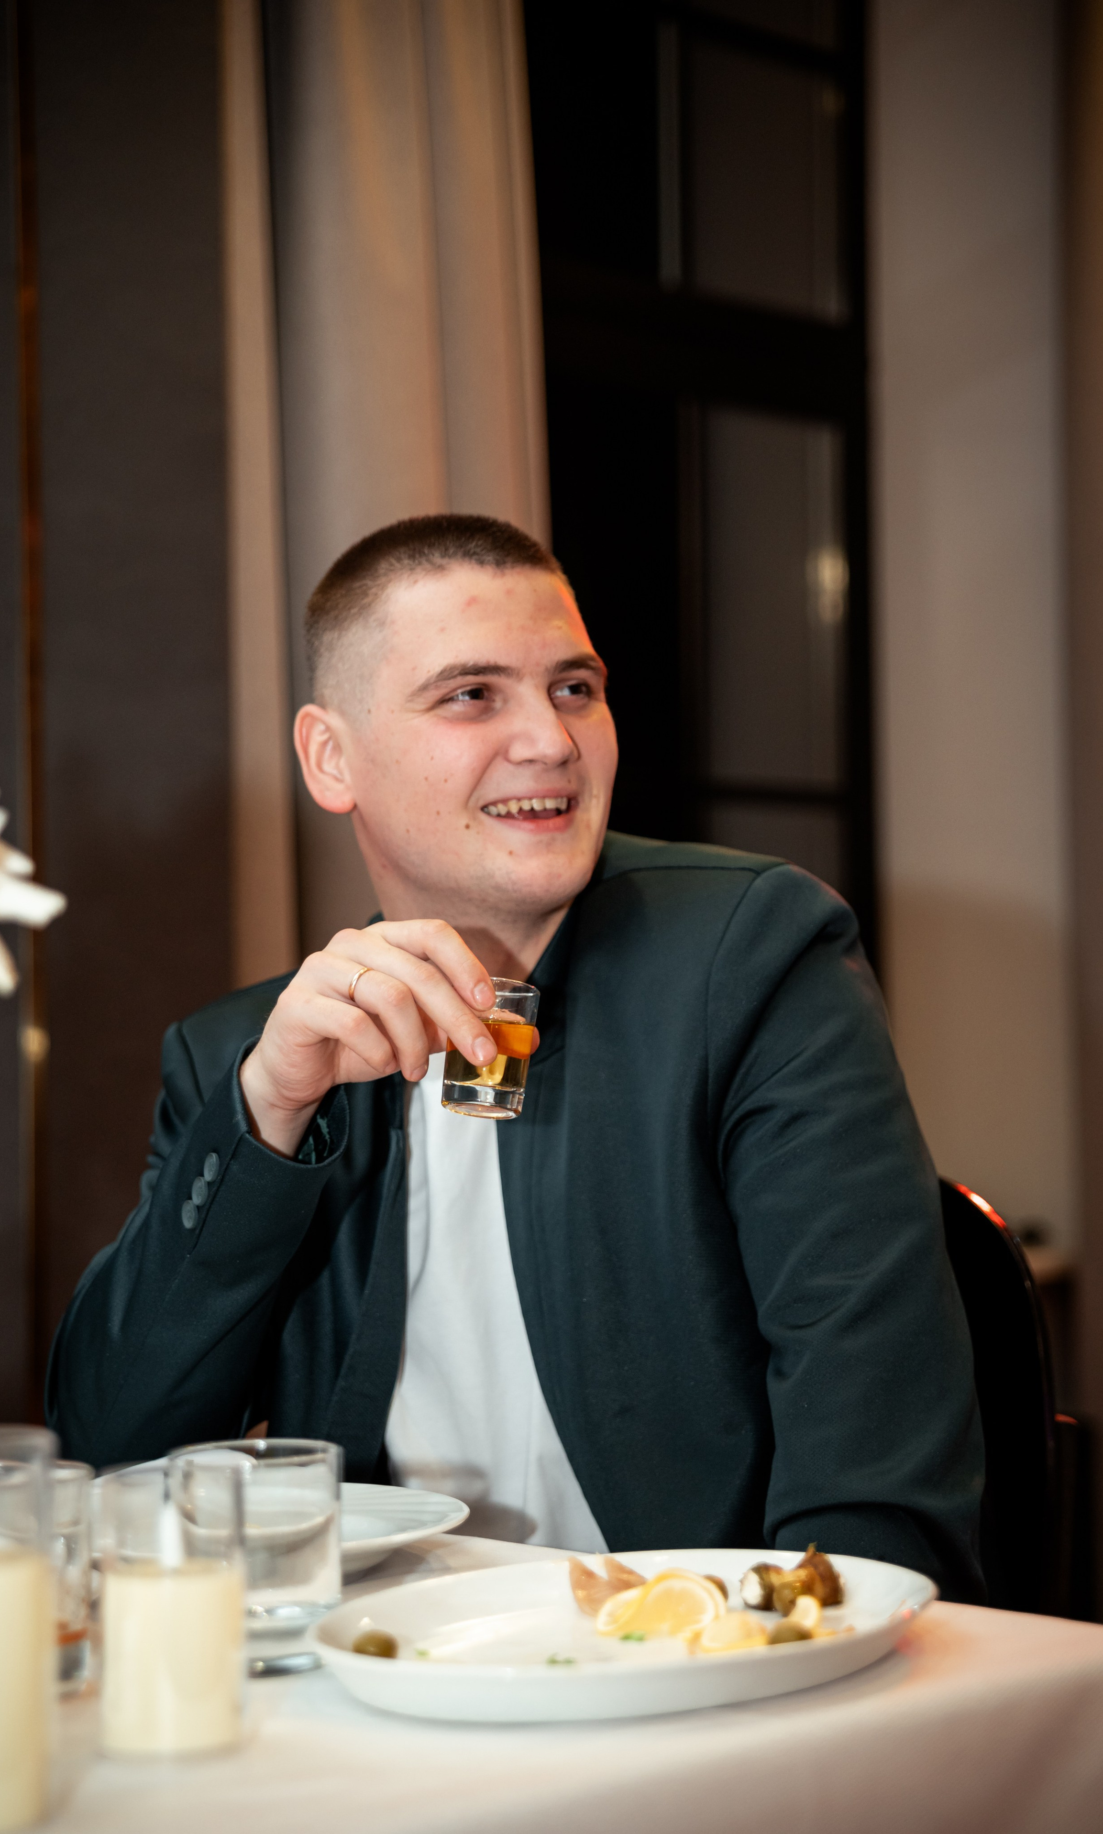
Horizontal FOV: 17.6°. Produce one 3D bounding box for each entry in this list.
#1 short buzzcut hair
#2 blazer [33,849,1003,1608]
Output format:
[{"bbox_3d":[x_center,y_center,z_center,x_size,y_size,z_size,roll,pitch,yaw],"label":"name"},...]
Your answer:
[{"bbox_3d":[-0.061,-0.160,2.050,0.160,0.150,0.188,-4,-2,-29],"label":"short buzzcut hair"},{"bbox_3d":[-0.022,0.255,1.985,0.550,0.600,0.380,0,1,29],"label":"blazer"}]

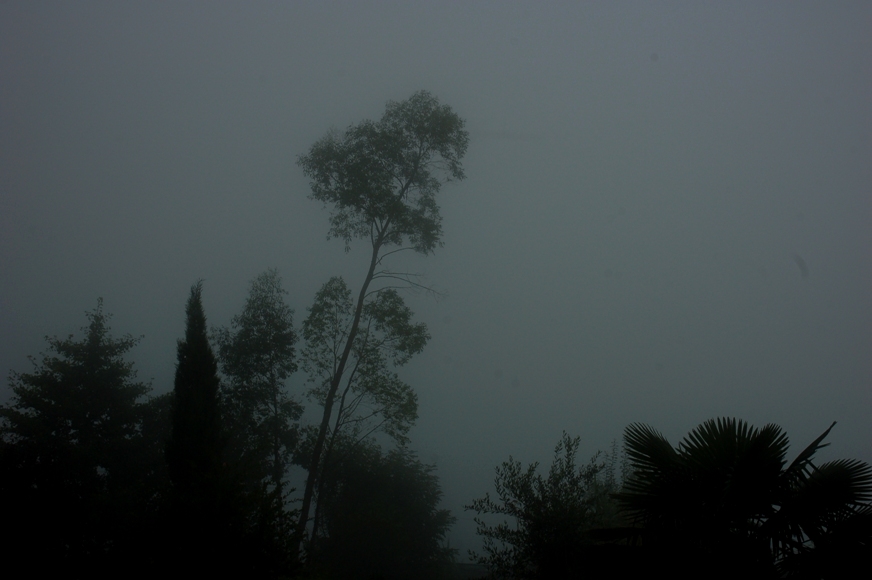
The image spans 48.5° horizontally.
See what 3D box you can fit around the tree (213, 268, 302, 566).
[{"bbox_3d":[-5.070,3.707,27.500,2.550,8.600,2.500,0,-6,0],"label":"tree"}]

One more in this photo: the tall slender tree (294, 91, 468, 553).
[{"bbox_3d":[-1.604,0.927,28.500,5.100,13.600,4.600,0,-6,0],"label":"tall slender tree"}]

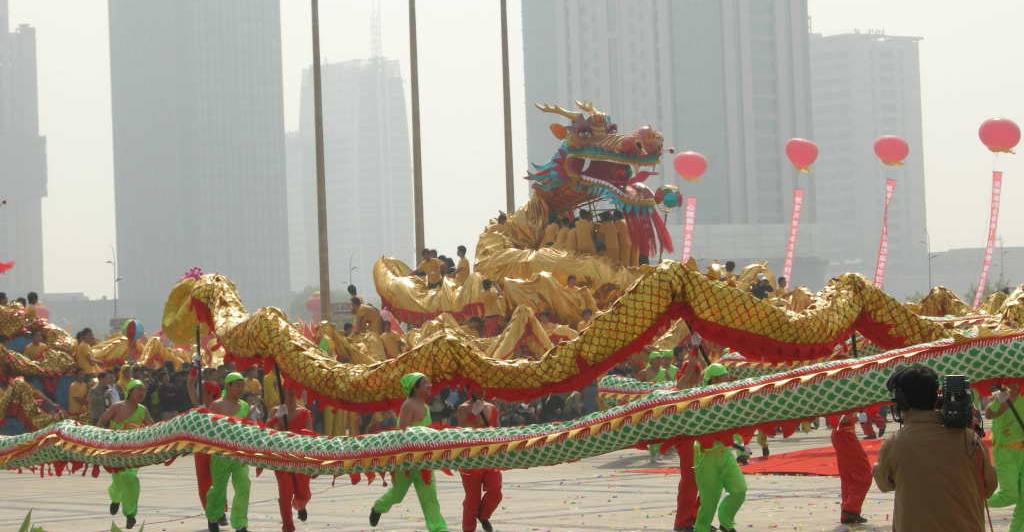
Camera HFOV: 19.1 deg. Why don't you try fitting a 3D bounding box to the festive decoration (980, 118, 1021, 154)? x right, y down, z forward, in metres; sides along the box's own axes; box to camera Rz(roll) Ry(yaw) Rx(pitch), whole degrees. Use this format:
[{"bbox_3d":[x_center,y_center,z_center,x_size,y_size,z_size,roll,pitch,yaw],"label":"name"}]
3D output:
[{"bbox_3d":[25.146,-6.699,157.000,2.120,1.800,2.120,-2,-2,0],"label":"festive decoration"}]

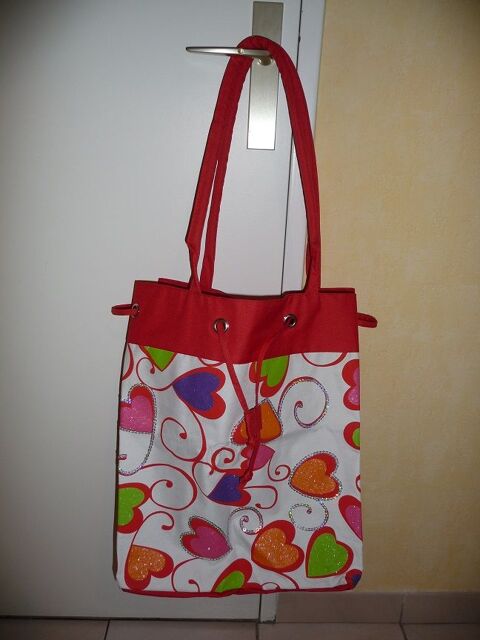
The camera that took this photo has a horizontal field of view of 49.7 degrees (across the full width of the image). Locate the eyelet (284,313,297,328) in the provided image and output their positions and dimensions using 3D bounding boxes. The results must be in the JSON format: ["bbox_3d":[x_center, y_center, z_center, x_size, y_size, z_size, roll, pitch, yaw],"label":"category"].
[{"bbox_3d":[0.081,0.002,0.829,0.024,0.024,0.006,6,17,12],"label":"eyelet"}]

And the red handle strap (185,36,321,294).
[{"bbox_3d":[0.026,-0.217,0.774,0.212,0.370,0.055,2,17,-2],"label":"red handle strap"}]

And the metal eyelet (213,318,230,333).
[{"bbox_3d":[-0.030,0.010,0.827,0.024,0.024,0.006,0,17,-7],"label":"metal eyelet"}]

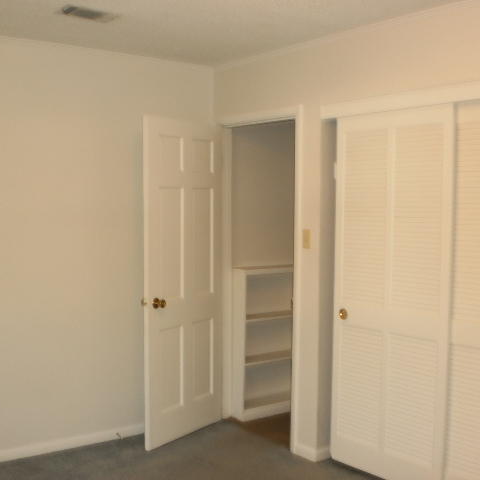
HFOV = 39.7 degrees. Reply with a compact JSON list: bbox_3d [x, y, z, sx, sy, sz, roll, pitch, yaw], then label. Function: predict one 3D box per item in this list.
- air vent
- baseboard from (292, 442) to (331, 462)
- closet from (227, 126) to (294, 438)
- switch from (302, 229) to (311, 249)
[{"bbox_3d":[-0.744,-1.117,3.287,0.260,0.030,0.140,-2,4,-37],"label":"air vent"},{"bbox_3d":[0.425,1.239,3.938,0.110,0.085,0.180,-2,4,-37],"label":"baseboard"},{"bbox_3d":[0.334,0.251,4.400,0.560,2.040,0.710,-2,4,-37],"label":"closet"},{"bbox_3d":[0.383,-0.005,3.856,0.015,0.115,0.072,-2,4,-37],"label":"switch"}]

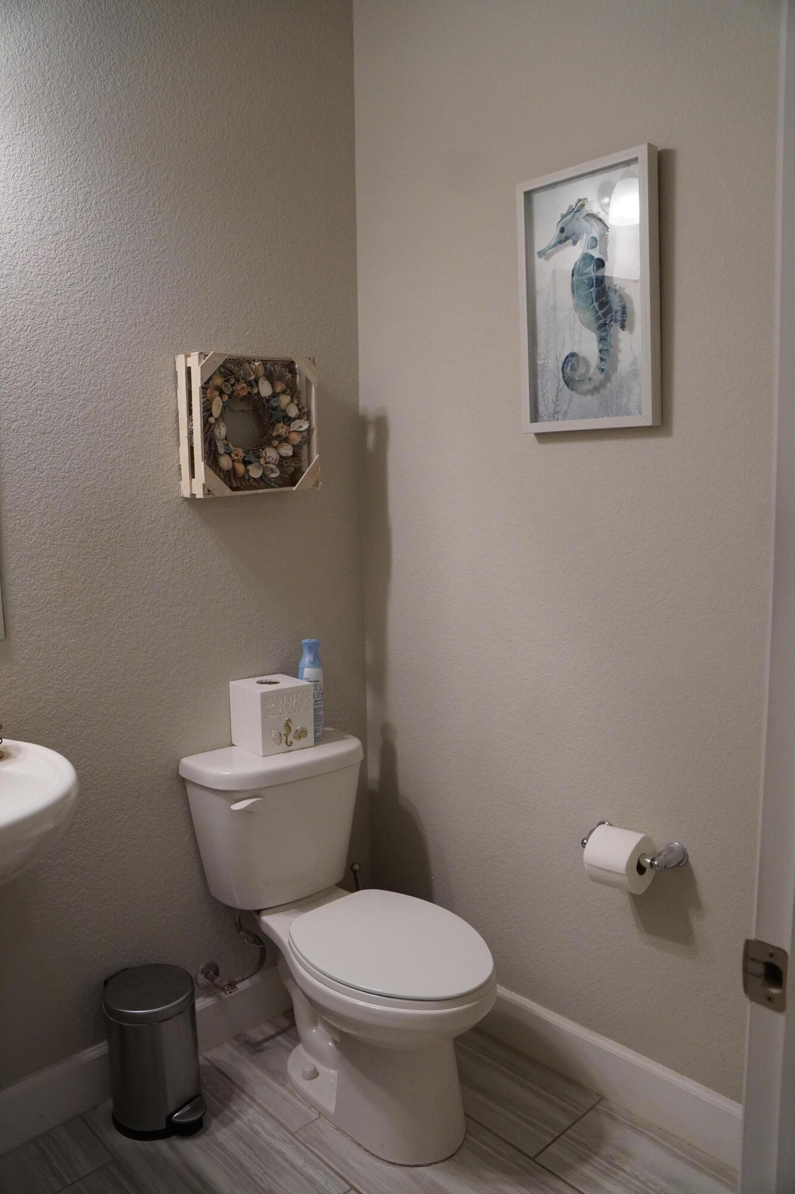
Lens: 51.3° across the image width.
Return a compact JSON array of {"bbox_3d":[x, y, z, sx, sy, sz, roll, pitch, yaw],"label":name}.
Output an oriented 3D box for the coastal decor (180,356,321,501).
[{"bbox_3d":[-0.339,-0.394,1.914,0.318,0.308,0.095,-7,9,-44],"label":"coastal decor"}]

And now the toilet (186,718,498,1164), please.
[{"bbox_3d":[-0.103,0.743,1.793,0.420,0.761,0.716,-7,9,-44],"label":"toilet"}]

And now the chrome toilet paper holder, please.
[{"bbox_3d":[0.468,0.510,1.681,0.086,0.050,0.224,-7,9,-44],"label":"chrome toilet paper holder"}]

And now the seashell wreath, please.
[{"bbox_3d":[-0.331,-0.396,1.911,0.292,0.292,0.065,-7,9,-44],"label":"seashell wreath"}]

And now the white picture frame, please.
[{"bbox_3d":[0.383,-0.589,1.641,0.037,0.514,0.301,-10,11,-44],"label":"white picture frame"}]

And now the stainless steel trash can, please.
[{"bbox_3d":[-0.518,0.973,1.776,0.255,0.292,0.192,4,8,36],"label":"stainless steel trash can"}]

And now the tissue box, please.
[{"bbox_3d":[-0.294,0.276,1.950,0.142,0.150,0.140,-7,9,-40],"label":"tissue box"}]

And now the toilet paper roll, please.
[{"bbox_3d":[0.447,0.524,1.658,0.120,0.120,0.096,-7,9,-44],"label":"toilet paper roll"}]

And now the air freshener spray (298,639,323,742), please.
[{"bbox_3d":[-0.210,0.225,1.994,0.058,0.239,0.058,-2,7,-6],"label":"air freshener spray"}]

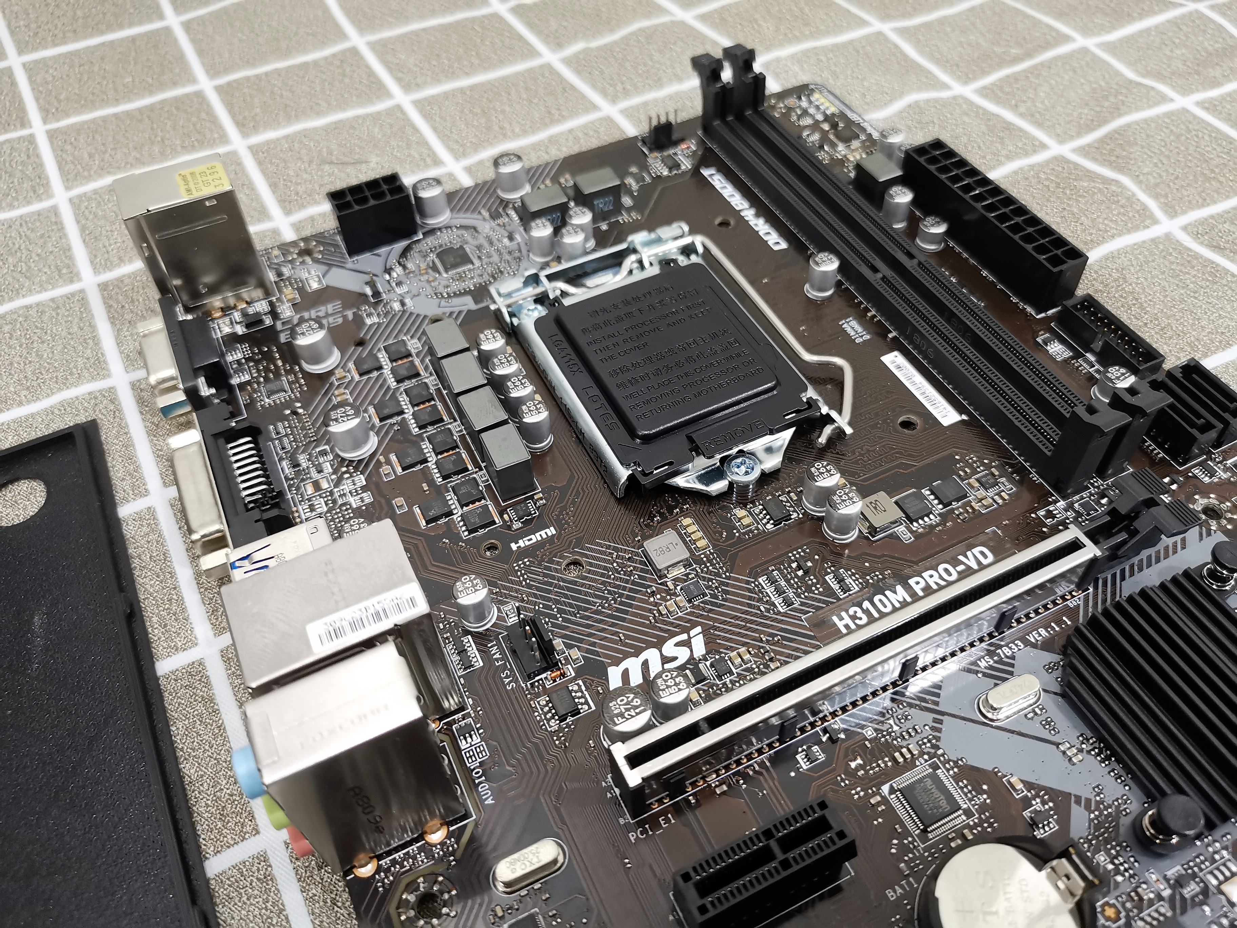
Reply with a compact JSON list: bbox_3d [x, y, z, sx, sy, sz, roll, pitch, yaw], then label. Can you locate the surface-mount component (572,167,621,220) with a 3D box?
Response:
[{"bbox_3d":[-0.005,-0.066,0.240,0.010,0.009,0.007,-22,53,-15],"label":"surface-mount component"}]

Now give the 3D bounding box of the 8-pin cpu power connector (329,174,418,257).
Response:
[{"bbox_3d":[-0.060,-0.061,0.237,0.018,0.013,0.010,-22,54,-14],"label":"8-pin cpu power connector"}]

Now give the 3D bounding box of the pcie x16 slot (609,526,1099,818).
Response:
[{"bbox_3d":[0.041,0.033,0.159,0.090,0.011,0.008,-22,54,-15],"label":"pcie x16 slot"}]

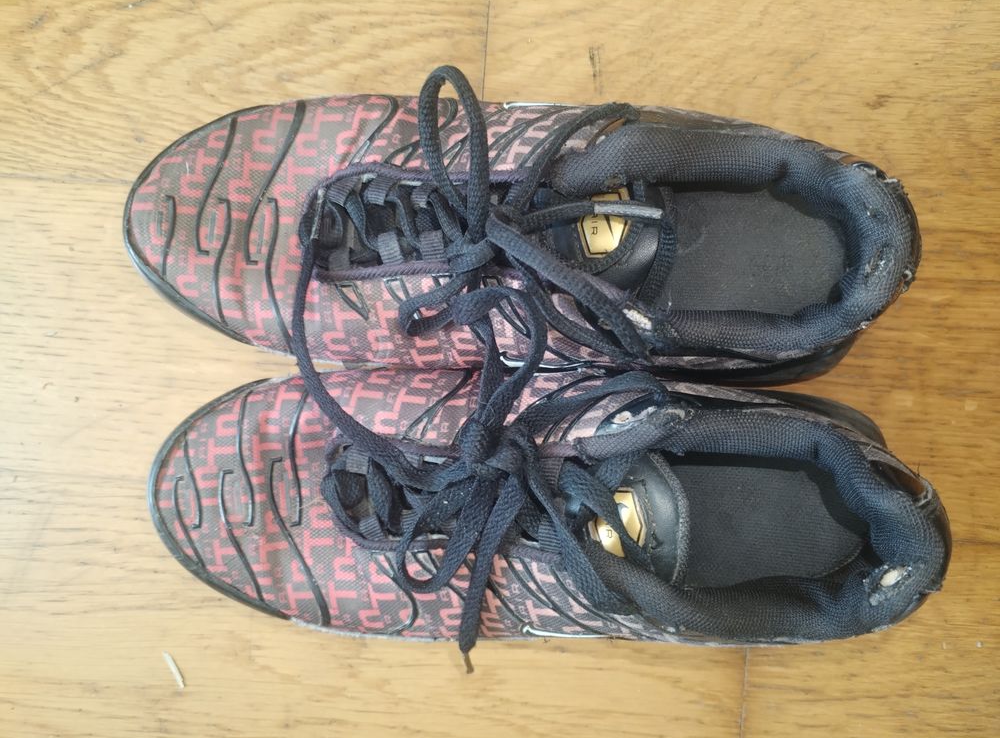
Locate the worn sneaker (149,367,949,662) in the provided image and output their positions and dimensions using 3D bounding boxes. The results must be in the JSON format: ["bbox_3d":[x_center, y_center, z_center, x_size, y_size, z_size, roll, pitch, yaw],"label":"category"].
[{"bbox_3d":[0.010,0.053,0.265,0.293,0.114,0.108,1,90,0],"label":"worn sneaker"}]

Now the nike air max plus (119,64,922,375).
[{"bbox_3d":[0.002,-0.050,0.265,0.293,0.114,0.109,3,90,0],"label":"nike air max plus"}]

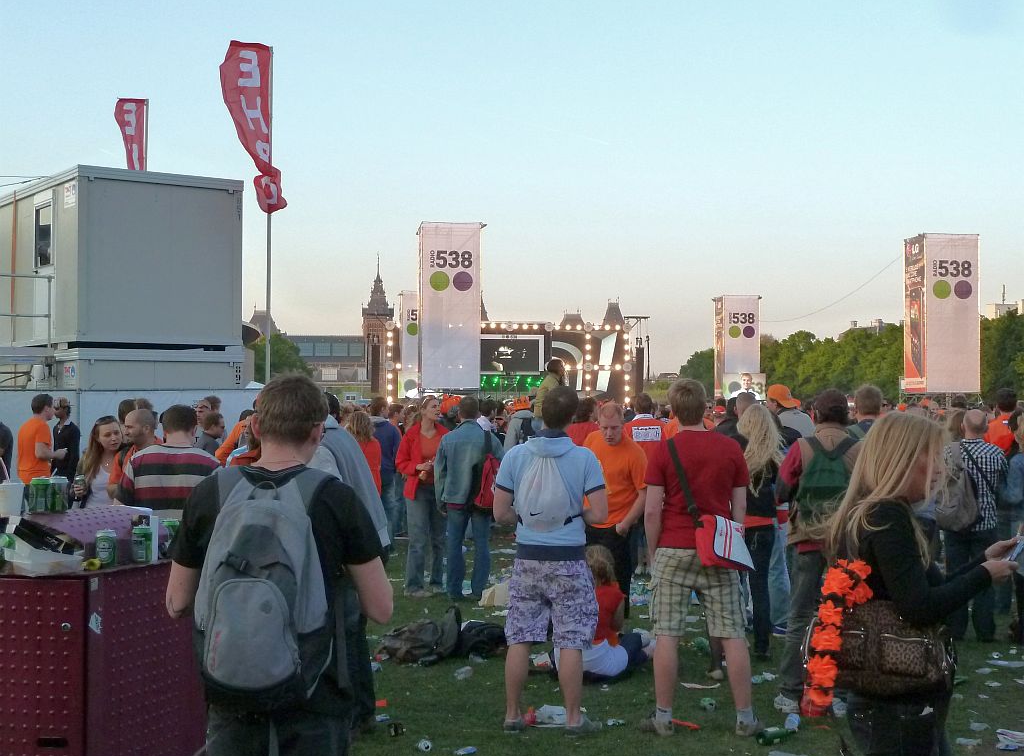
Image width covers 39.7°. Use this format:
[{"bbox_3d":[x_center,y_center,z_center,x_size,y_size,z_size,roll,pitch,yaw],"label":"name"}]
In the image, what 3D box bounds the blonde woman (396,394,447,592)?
[{"bbox_3d":[-0.778,1.014,12.200,0.480,1.710,0.330,1,-1,-30],"label":"blonde woman"}]

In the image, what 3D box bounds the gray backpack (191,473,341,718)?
[{"bbox_3d":[-0.608,0.519,3.500,0.320,0.560,0.240,0,-1,6],"label":"gray backpack"}]

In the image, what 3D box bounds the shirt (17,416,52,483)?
[{"bbox_3d":[-4.607,0.700,13.700,0.280,0.660,0.460,1,-1,-45],"label":"shirt"}]

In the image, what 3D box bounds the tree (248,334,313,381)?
[{"bbox_3d":[-27.831,-0.058,165.000,9.500,10.400,9.500,0,-1,0],"label":"tree"}]

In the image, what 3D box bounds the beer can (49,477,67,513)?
[{"bbox_3d":[-1.469,0.379,4.600,0.066,0.116,0.066,0,-1,-17],"label":"beer can"}]

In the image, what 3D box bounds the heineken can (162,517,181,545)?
[{"bbox_3d":[-1.206,0.560,5.020,0.066,0.115,0.066,0,-1,-12],"label":"heineken can"}]

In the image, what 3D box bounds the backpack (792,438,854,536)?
[{"bbox_3d":[1.722,0.581,7.750,0.350,0.500,0.200,0,-1,9],"label":"backpack"}]

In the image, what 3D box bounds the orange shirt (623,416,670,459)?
[{"bbox_3d":[1.269,0.694,13.600,0.540,0.700,0.290,0,-1,3],"label":"orange shirt"}]

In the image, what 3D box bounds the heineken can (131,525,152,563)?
[{"bbox_3d":[-1.239,0.559,4.760,0.066,0.115,0.066,0,-1,-12],"label":"heineken can"}]

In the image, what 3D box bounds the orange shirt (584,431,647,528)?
[{"bbox_3d":[0.765,0.765,10.700,0.530,0.710,0.320,0,-1,13],"label":"orange shirt"}]

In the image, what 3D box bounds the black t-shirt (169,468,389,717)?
[{"bbox_3d":[-0.608,0.551,3.680,0.520,0.630,0.310,0,-1,6],"label":"black t-shirt"}]

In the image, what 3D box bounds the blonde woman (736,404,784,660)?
[{"bbox_3d":[1.684,1.049,9.700,0.460,1.720,0.340,0,-1,-3],"label":"blonde woman"}]

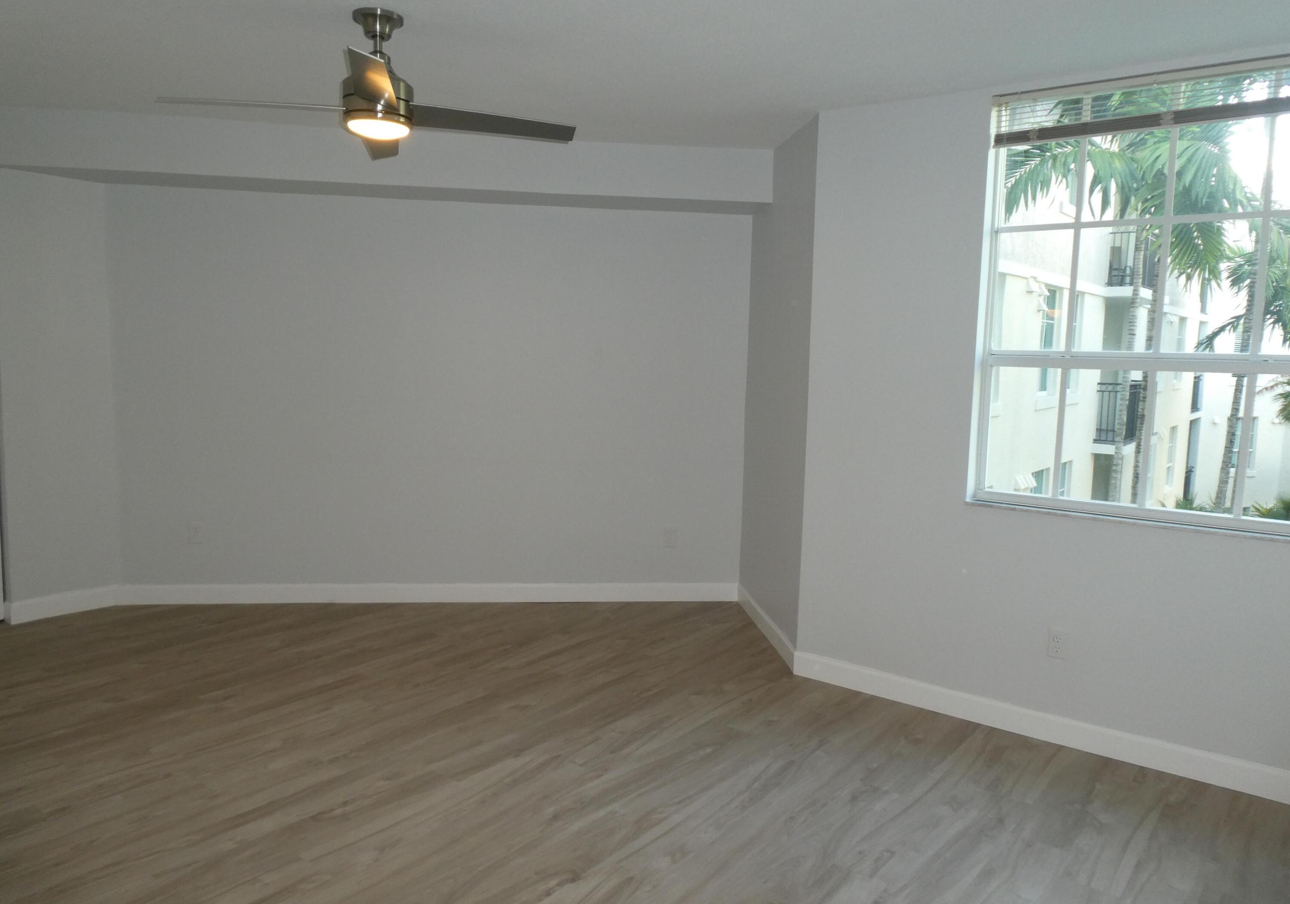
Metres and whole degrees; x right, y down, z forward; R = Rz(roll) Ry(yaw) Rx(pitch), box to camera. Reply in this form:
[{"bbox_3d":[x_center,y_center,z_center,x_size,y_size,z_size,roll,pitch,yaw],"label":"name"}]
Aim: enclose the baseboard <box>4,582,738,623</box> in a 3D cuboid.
[{"bbox_3d":[-1.374,0.855,5.069,3.954,0.117,0.386,1,6,-7],"label":"baseboard"}]

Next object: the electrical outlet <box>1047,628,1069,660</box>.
[{"bbox_3d":[1.640,0.766,3.553,0.070,0.114,0.008,6,8,36],"label":"electrical outlet"}]

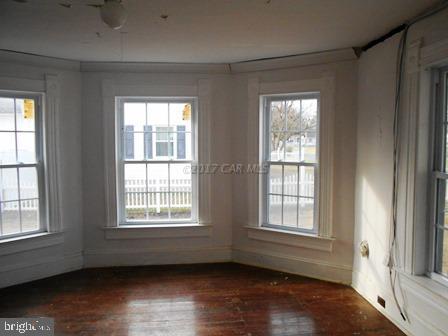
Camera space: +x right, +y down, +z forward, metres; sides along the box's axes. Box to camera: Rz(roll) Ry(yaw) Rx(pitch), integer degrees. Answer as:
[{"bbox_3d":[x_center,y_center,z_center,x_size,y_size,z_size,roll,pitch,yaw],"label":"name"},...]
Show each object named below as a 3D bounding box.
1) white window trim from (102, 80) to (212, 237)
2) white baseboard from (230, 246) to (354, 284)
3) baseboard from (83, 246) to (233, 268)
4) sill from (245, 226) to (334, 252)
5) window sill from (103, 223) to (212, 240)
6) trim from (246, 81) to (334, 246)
[{"bbox_3d":[-0.779,-0.122,4.022,1.257,1.815,0.080,0,4,-5],"label":"white window trim"},{"bbox_3d":[0.711,1.105,3.848,1.410,0.217,0.040,2,5,29],"label":"white baseboard"},{"bbox_3d":[-0.779,1.086,4.103,1.752,0.217,0.040,0,4,-5],"label":"baseboard"},{"bbox_3d":[0.706,0.803,3.817,1.080,0.135,0.120,2,5,29],"label":"sill"},{"bbox_3d":[-0.790,0.776,4.068,1.294,0.135,0.120,0,4,-5],"label":"window sill"},{"bbox_3d":[0.728,-0.107,3.759,0.972,1.778,0.080,2,5,29],"label":"trim"}]

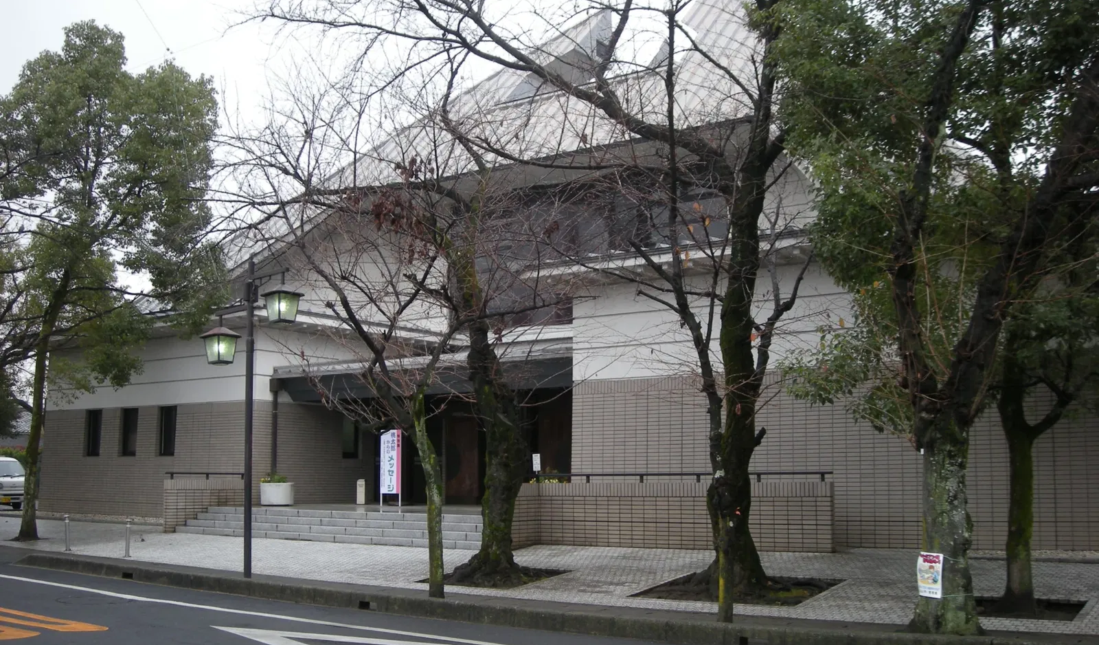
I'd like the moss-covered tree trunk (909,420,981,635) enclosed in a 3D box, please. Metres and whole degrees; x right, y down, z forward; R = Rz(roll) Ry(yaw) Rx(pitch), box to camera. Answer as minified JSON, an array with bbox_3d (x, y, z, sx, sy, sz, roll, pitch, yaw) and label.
[{"bbox_3d":[3.379,1.746,9.600,0.570,1.777,0.550,-3,-8,19],"label":"moss-covered tree trunk"}]

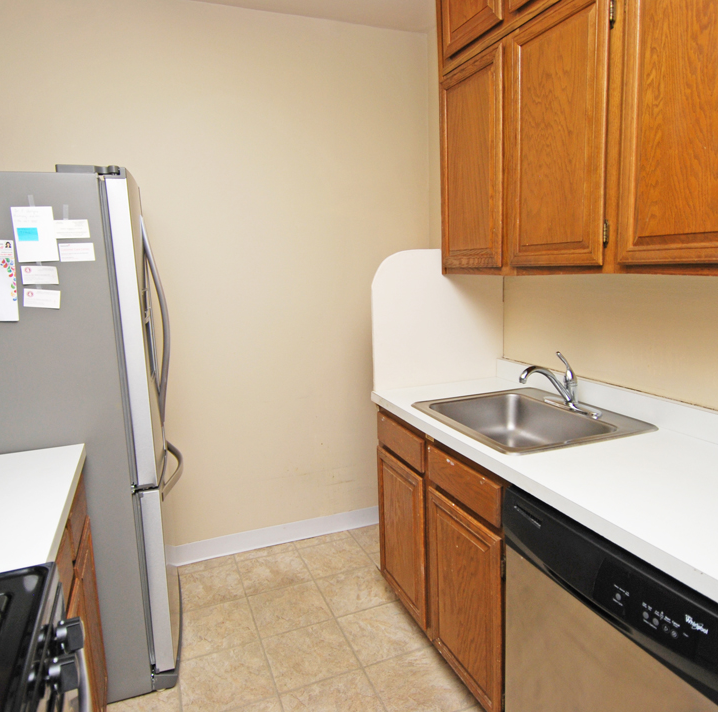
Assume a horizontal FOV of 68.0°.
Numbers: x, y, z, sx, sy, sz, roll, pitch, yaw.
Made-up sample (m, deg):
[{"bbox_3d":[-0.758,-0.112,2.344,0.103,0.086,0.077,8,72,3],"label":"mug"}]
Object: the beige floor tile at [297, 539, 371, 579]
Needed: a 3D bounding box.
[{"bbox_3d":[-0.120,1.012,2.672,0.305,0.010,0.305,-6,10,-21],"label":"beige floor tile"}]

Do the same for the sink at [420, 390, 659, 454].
[{"bbox_3d":[0.552,0.276,1.802,0.555,0.165,0.640,-6,10,-21],"label":"sink"}]

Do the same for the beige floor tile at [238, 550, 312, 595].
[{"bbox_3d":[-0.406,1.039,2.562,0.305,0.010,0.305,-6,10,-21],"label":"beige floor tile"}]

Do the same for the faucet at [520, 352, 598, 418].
[{"bbox_3d":[0.671,0.086,1.825,0.265,0.200,0.265,-6,10,-21],"label":"faucet"}]

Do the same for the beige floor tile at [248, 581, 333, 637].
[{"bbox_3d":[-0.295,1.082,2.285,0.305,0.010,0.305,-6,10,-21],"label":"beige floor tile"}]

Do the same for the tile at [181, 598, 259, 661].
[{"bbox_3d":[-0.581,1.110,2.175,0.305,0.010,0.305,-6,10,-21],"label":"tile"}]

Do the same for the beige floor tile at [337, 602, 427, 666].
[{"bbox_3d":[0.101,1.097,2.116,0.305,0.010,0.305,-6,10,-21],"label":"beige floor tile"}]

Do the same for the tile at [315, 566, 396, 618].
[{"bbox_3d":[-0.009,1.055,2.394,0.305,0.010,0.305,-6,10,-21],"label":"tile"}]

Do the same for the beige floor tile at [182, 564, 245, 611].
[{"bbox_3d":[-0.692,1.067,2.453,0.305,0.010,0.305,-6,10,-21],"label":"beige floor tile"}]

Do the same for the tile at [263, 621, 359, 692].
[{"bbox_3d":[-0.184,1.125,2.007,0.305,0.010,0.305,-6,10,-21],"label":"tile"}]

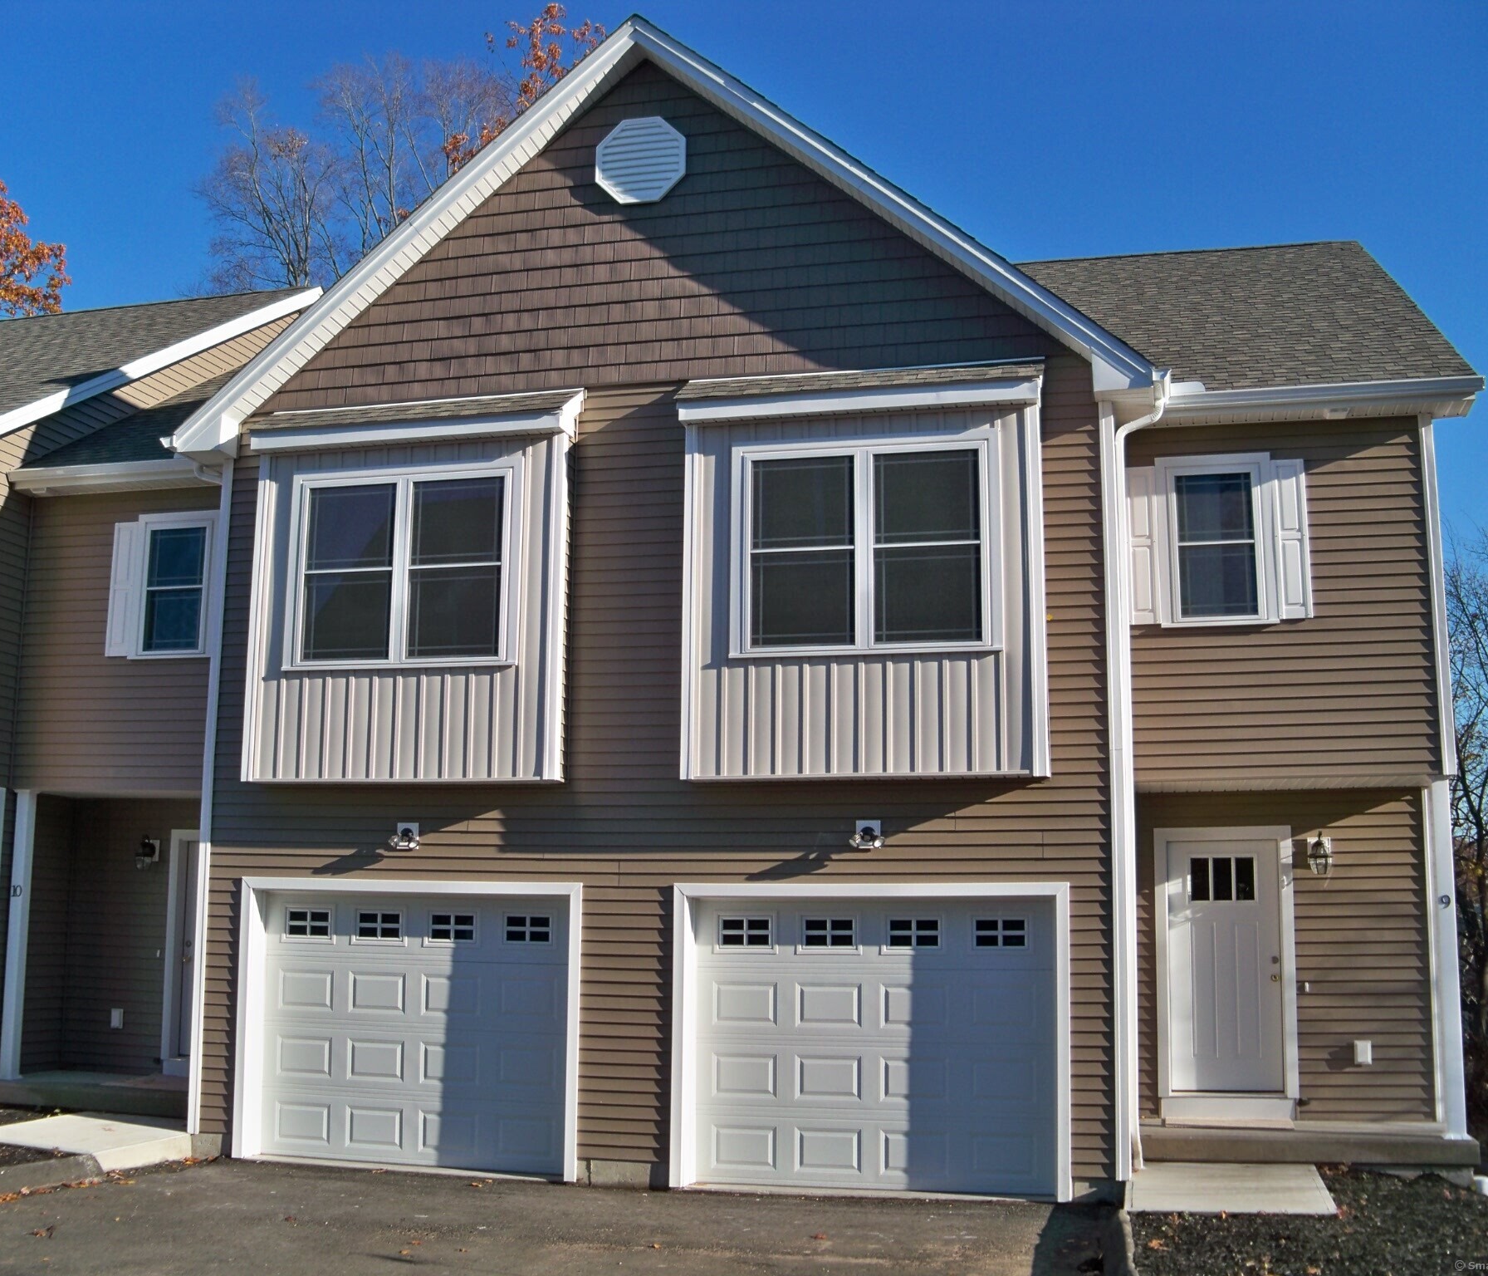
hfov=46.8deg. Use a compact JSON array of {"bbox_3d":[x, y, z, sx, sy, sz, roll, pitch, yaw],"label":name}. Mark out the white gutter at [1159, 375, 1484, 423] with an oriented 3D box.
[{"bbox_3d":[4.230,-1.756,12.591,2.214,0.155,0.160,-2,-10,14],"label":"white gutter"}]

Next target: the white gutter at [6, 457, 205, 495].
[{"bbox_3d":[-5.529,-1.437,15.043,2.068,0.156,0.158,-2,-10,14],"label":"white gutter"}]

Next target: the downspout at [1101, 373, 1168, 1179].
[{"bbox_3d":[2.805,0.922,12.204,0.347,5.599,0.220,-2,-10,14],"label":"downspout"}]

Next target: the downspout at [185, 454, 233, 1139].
[{"bbox_3d":[-4.281,1.201,13.946,0.114,5.469,0.119,-2,-10,14],"label":"downspout"}]

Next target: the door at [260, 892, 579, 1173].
[{"bbox_3d":[-2.542,3.036,13.367,2.646,2.055,0.090,-2,-10,14],"label":"door"}]

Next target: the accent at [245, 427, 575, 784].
[{"bbox_3d":[-2.618,-0.191,13.531,2.636,2.695,0.329,-2,-10,14],"label":"accent"}]

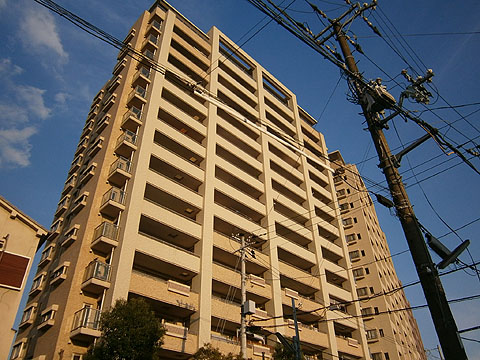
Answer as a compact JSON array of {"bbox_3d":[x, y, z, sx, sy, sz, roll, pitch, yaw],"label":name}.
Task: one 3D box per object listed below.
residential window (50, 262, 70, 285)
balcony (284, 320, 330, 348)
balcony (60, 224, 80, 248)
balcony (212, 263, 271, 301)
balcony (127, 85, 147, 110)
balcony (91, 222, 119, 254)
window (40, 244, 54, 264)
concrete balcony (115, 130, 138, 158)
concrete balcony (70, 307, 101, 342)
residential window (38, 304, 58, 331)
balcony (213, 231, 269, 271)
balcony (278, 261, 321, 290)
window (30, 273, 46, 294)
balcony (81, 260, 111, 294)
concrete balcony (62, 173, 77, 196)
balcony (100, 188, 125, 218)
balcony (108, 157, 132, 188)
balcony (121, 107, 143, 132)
[{"bbox_3d":[-12.835,6.713,25.768,1.804,1.276,0.363,-31,-45,34],"label":"residential window"},{"bbox_3d":[6.022,15.301,35.028,1.600,1.500,7.370,-32,-47,33],"label":"balcony"},{"bbox_3d":[-12.935,4.259,27.611,1.694,1.298,0.363,-31,-45,34],"label":"balcony"},{"bbox_3d":[-0.152,9.676,33.065,1.540,1.342,7.898,-31,-45,34],"label":"balcony"},{"bbox_3d":[-9.909,-7.697,34.939,1.540,1.540,1.276,-31,-45,34],"label":"balcony"},{"bbox_3d":[-9.371,4.019,25.204,1.417,1.450,1.215,-32,-47,33],"label":"balcony"},{"bbox_3d":[-16.066,6.263,30.030,1.804,1.463,0.330,-31,-45,34],"label":"window"},{"bbox_3d":[-9.824,-2.966,31.515,1.540,1.518,1.276,-31,-45,34],"label":"concrete balcony"},{"bbox_3d":[-9.580,9.108,22.694,1.496,1.529,1.331,-31,-45,34],"label":"concrete balcony"},{"bbox_3d":[-12.229,8.746,22.965,1.591,1.196,0.353,-32,-47,33],"label":"residential window"},{"bbox_3d":[-0.208,6.912,33.599,1.600,1.500,7.480,-32,-47,33],"label":"balcony"},{"bbox_3d":[6.123,11.029,39.940,1.540,1.397,7.612,-31,-45,34],"label":"balcony"},{"bbox_3d":[-19.102,9.812,34.060,2.069,1.739,0.329,-32,-47,33],"label":"window"},{"bbox_3d":[-9.656,6.650,24.512,1.540,1.529,1.331,-31,-45,34],"label":"balcony"},{"bbox_3d":[-19.502,0.423,41.265,2.069,1.739,0.329,-32,-47,33],"label":"concrete balcony"},{"bbox_3d":[-9.778,1.775,28.074,1.584,1.551,1.320,-31,-45,34],"label":"balcony"},{"bbox_3d":[-9.548,-0.655,28.806,1.417,1.450,1.215,-32,-47,33],"label":"balcony"},{"bbox_3d":[-9.665,-5.362,32.409,1.417,1.450,1.215,-32,-47,33],"label":"balcony"}]

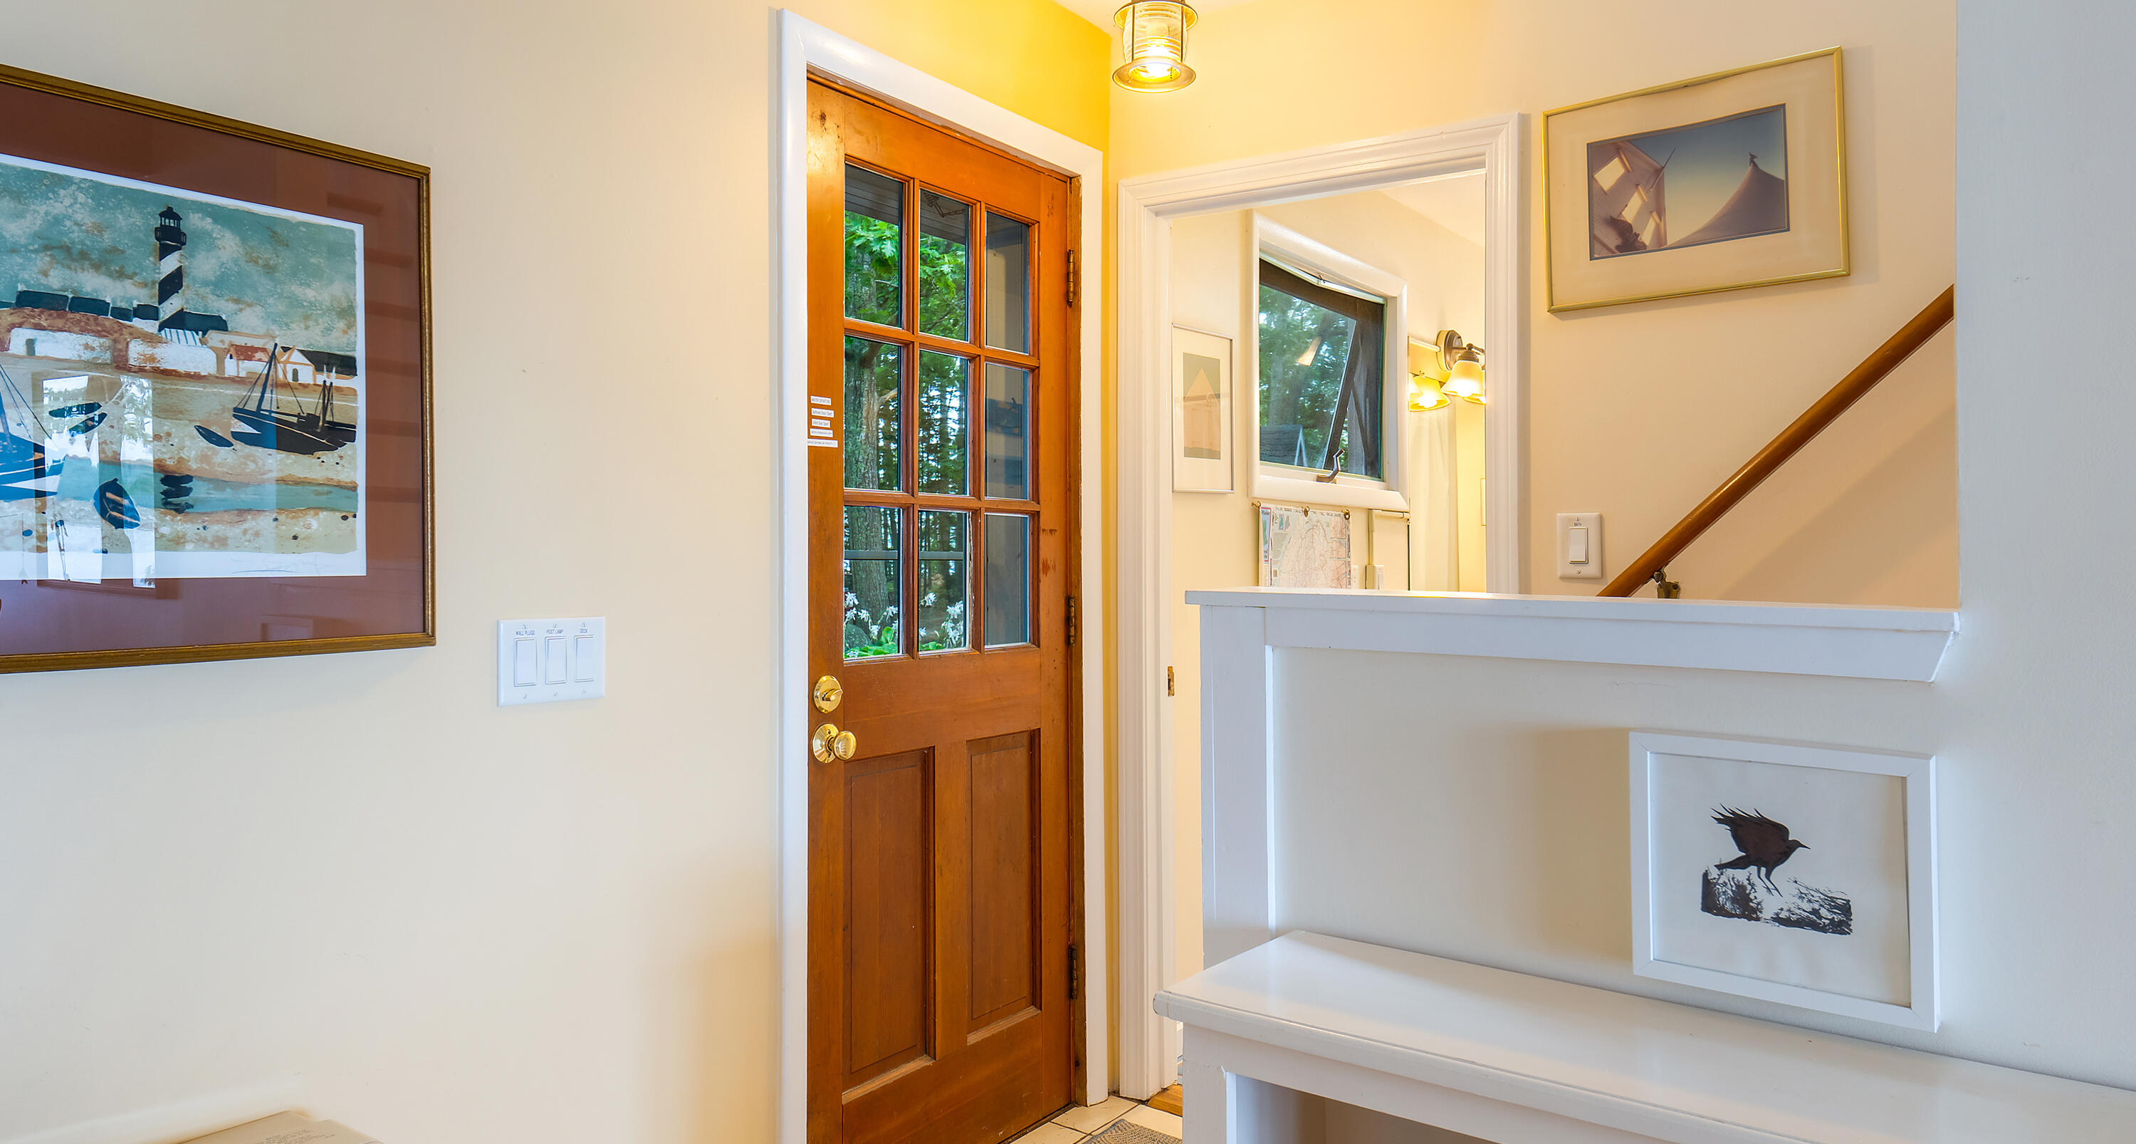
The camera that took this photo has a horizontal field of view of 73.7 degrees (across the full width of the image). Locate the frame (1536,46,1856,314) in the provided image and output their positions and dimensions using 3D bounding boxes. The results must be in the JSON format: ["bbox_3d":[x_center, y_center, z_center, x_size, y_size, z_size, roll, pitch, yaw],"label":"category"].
[{"bbox_3d":[1.112,-0.683,2.547,0.494,0.380,0.025,-2,-1,32],"label":"frame"}]

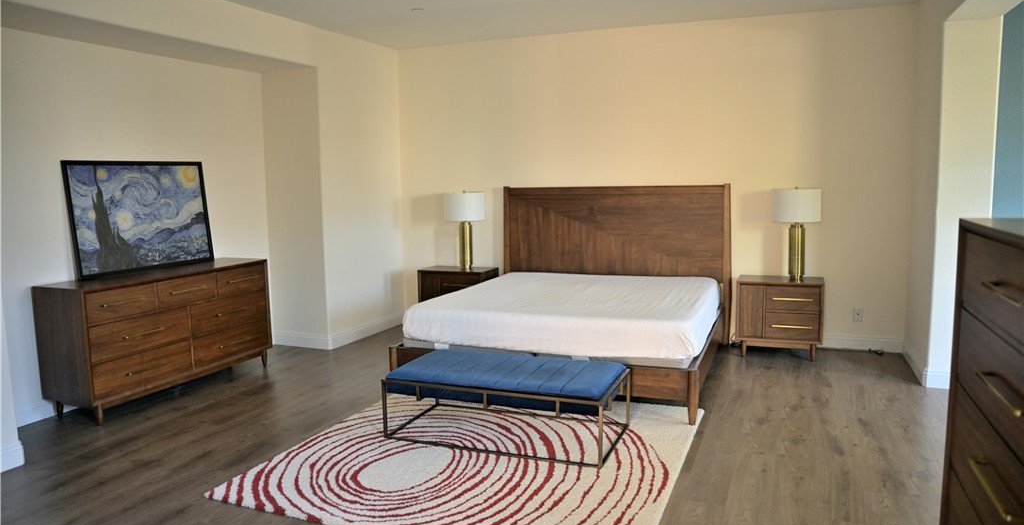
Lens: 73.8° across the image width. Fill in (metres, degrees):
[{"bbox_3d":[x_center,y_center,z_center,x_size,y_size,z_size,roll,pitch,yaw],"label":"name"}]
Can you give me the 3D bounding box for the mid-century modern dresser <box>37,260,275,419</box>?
[{"bbox_3d":[-2.448,0.494,4.869,0.451,0.861,1.524,2,8,23],"label":"mid-century modern dresser"}]

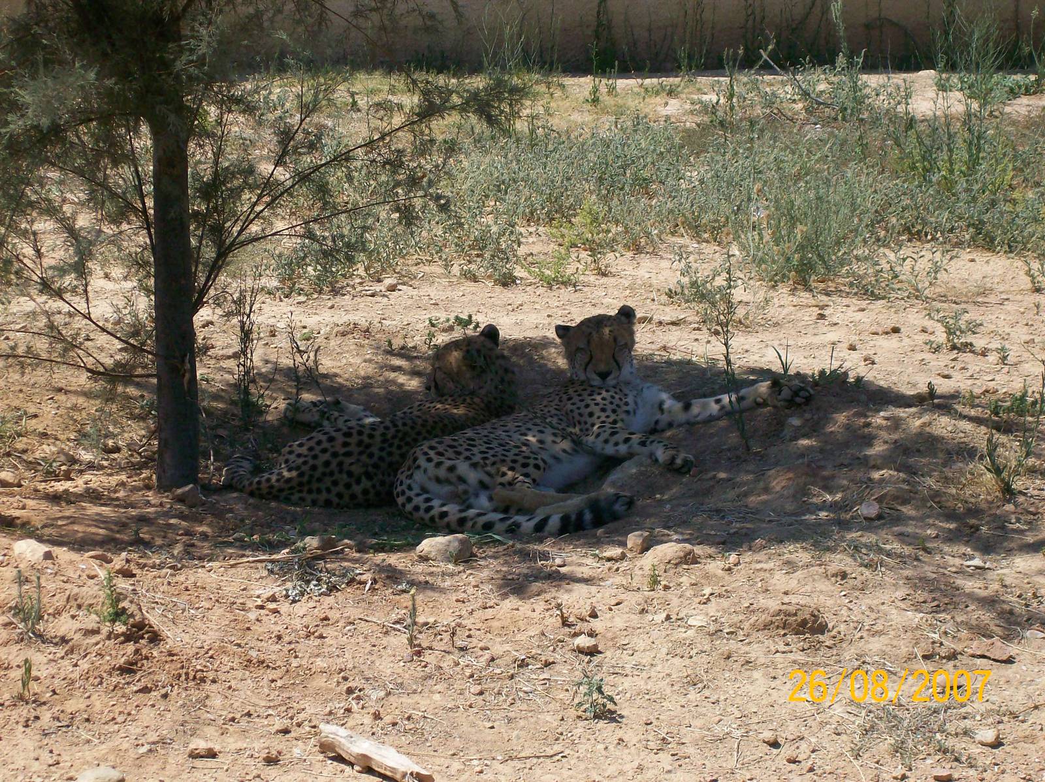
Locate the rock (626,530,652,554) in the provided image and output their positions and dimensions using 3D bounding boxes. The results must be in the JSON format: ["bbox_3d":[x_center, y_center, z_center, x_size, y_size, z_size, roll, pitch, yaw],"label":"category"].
[{"bbox_3d":[0.257,0.332,7.160,0.056,0.043,0.042,0,12,0],"label":"rock"}]

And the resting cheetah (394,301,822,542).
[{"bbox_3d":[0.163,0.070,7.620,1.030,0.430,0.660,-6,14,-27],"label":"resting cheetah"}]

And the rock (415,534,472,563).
[{"bbox_3d":[-0.172,0.345,7.104,0.124,0.043,0.093,0,12,0],"label":"rock"}]

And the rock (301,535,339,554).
[{"bbox_3d":[-0.445,0.337,7.170,0.082,0.029,0.062,0,12,0],"label":"rock"}]

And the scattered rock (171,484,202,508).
[{"bbox_3d":[-0.780,0.245,7.570,0.074,0.043,0.055,0,12,0],"label":"scattered rock"}]

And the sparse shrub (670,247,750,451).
[{"bbox_3d":[0.446,-0.103,7.750,0.190,0.470,0.180,0,12,0],"label":"sparse shrub"}]

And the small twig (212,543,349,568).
[{"bbox_3d":[-0.522,0.358,7.092,0.320,0.035,0.070,4,13,18],"label":"small twig"}]

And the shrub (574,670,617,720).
[{"bbox_3d":[0.136,0.562,6.007,0.079,0.076,0.064,0,12,0],"label":"shrub"}]

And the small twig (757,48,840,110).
[{"bbox_3d":[1.253,-1.417,14.800,0.380,0.260,0.160,0,12,0],"label":"small twig"}]

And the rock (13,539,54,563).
[{"bbox_3d":[-1.065,0.348,7.097,0.087,0.038,0.065,0,12,0],"label":"rock"}]

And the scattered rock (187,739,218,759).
[{"bbox_3d":[-0.568,0.635,5.780,0.055,0.023,0.041,0,12,0],"label":"scattered rock"}]

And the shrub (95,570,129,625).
[{"bbox_3d":[-0.832,0.420,6.609,0.069,0.104,0.059,0,12,0],"label":"shrub"}]

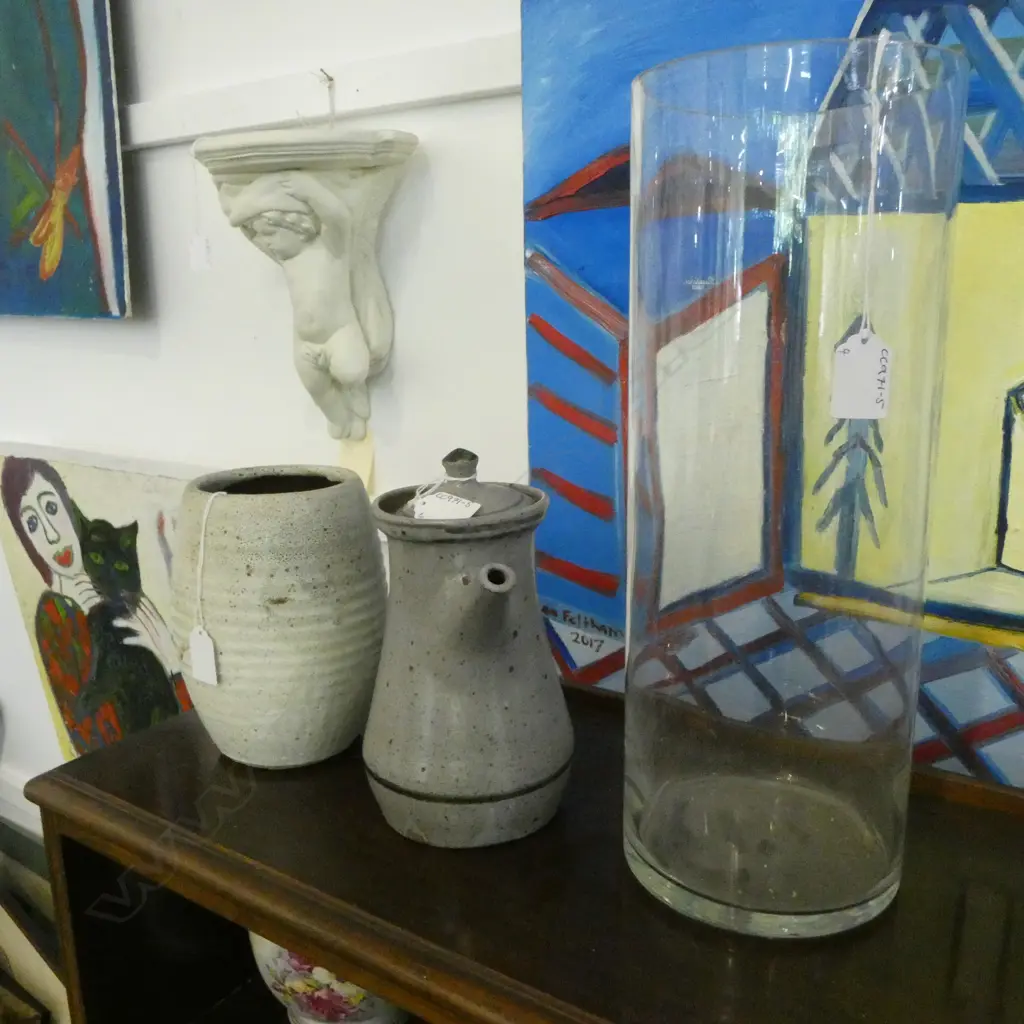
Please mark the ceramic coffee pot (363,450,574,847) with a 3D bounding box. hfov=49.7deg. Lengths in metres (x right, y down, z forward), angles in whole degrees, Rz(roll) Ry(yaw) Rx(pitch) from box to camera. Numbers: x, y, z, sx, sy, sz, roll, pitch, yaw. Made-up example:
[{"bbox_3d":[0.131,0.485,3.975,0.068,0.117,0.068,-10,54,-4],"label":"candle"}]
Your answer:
[{"bbox_3d":[-0.030,0.074,0.683,0.131,0.227,0.158,-4,13,-16],"label":"ceramic coffee pot"}]

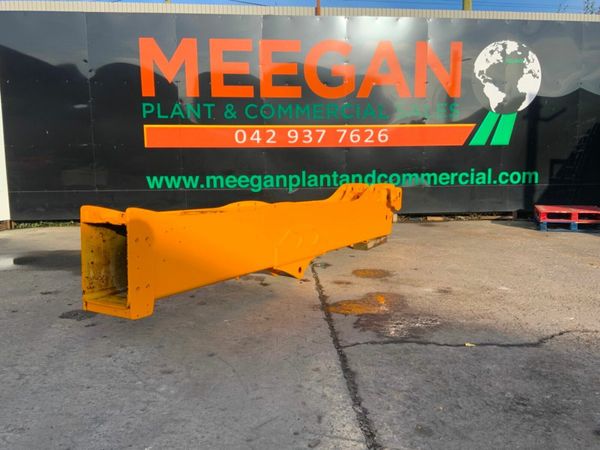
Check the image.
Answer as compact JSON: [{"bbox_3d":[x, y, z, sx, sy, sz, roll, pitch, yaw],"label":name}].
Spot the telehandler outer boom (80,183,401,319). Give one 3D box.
[{"bbox_3d":[-0.009,0.039,5.143,0.470,0.875,4.650,2,6,31],"label":"telehandler outer boom"}]

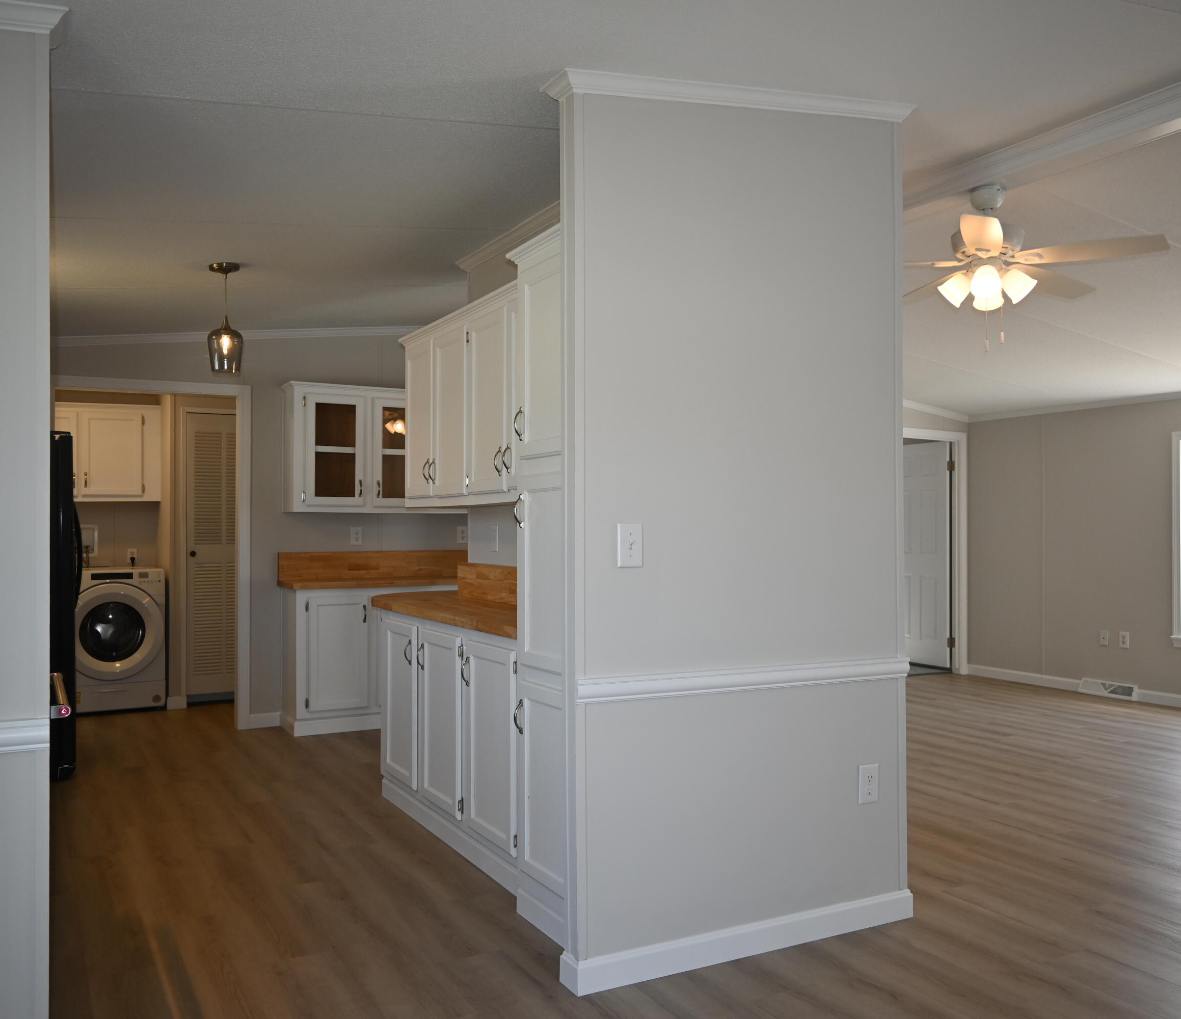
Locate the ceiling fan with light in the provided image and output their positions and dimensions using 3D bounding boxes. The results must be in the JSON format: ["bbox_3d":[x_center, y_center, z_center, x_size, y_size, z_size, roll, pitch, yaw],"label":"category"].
[{"bbox_3d":[1.600,-1.050,4.100,1.280,0.500,1.280,0,-1,-29],"label":"ceiling fan with light"}]

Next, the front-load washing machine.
[{"bbox_3d":[-3.495,0.902,7.402,0.670,0.965,0.770,1,-1,-29],"label":"front-load washing machine"}]

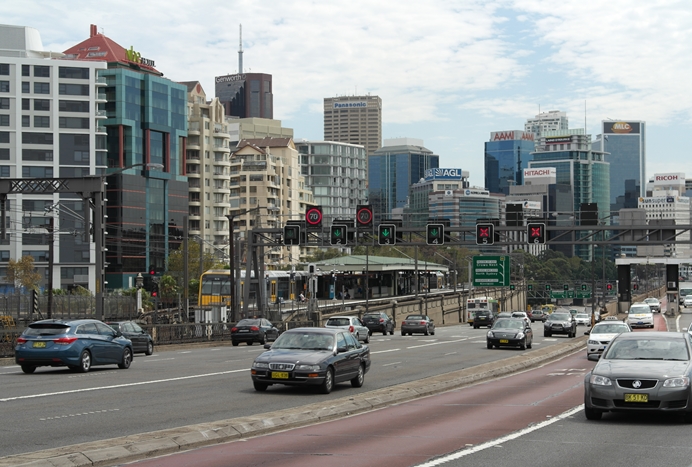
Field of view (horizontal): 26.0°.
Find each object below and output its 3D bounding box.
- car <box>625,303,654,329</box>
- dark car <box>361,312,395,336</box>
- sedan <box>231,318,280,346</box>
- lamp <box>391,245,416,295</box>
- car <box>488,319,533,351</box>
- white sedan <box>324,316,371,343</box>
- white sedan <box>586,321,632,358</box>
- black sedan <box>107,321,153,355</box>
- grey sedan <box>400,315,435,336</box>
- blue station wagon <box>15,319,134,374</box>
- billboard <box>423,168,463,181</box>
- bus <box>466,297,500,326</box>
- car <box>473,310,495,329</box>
[{"bbox_3d":[21.370,5.980,108.300,1.820,1.760,4.780,-1,-3,12],"label":"car"},{"bbox_3d":[2.308,6.490,107.040,1.762,1.560,4.445,-1,-3,12],"label":"dark car"},{"bbox_3d":[-4.770,5.205,79.000,1.780,1.430,4.600,-1,-3,11],"label":"sedan"},{"bbox_3d":[5.792,3.829,147.000,2.500,5.600,0.350,-1,-1,11],"label":"lamp"},{"bbox_3d":[7.820,4.800,71.600,1.800,1.480,4.880,-1,-3,12],"label":"car"},{"bbox_3d":[0.125,5.052,78.393,1.686,1.436,4.175,-1,-3,14],"label":"white sedan"},{"bbox_3d":[10.690,4.250,60.200,1.860,1.460,4.920,-1,-3,12],"label":"white sedan"},{"bbox_3d":[-9.344,4.352,61.928,1.770,1.457,4.325,-1,-3,14],"label":"black sedan"},{"bbox_3d":[4.860,6.170,100.600,1.780,1.400,4.570,-1,-3,11],"label":"grey sedan"},{"bbox_3d":[-7.574,3.152,42.416,1.815,1.476,4.775,-2,-3,15],"label":"blue station wagon"},{"bbox_3d":[54.700,-32.500,839.700,15.900,6.400,15.900,0,-2,-15],"label":"billboard"},{"bbox_3d":[15.770,8.940,170.900,2.500,3.200,12.000,-1,-3,11],"label":"bus"},{"bbox_3d":[13.349,8.259,143.367,1.820,1.692,4.576,-1,-3,11],"label":"car"}]

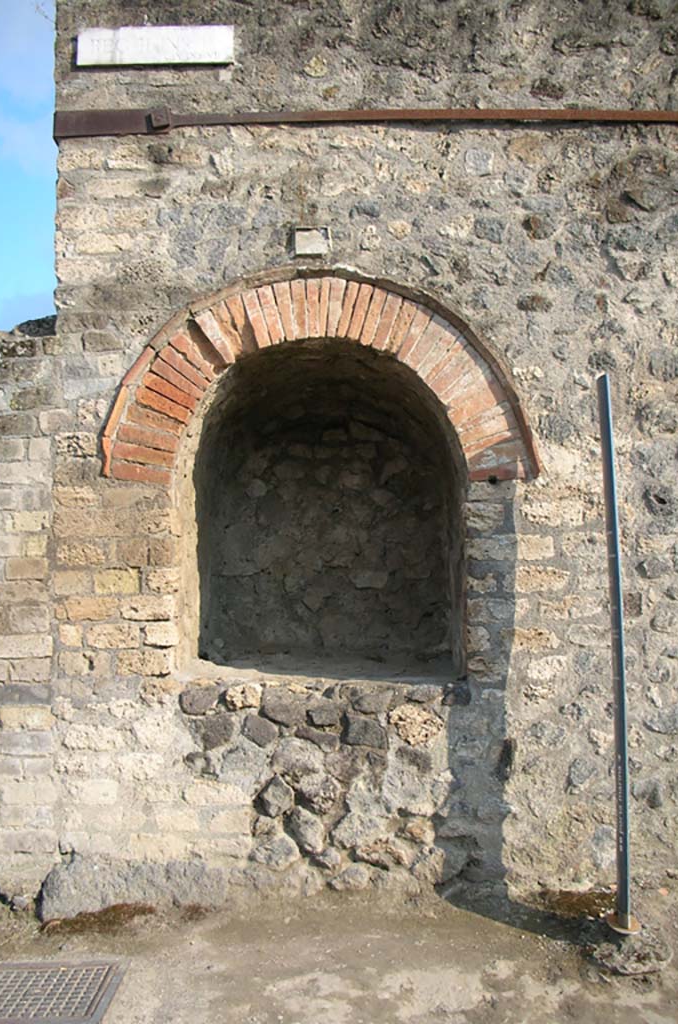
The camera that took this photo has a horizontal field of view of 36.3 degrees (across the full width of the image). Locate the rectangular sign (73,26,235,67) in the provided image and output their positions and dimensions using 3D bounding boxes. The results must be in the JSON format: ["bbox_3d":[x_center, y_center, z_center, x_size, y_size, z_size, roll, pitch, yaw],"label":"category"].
[{"bbox_3d":[-0.757,-1.929,4.275,0.648,0.155,0.030,0,-1,1],"label":"rectangular sign"}]

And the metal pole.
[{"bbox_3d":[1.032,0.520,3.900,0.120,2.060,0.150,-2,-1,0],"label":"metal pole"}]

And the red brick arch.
[{"bbox_3d":[-0.070,-0.547,4.360,1.790,0.880,0.300,0,-1,1],"label":"red brick arch"}]

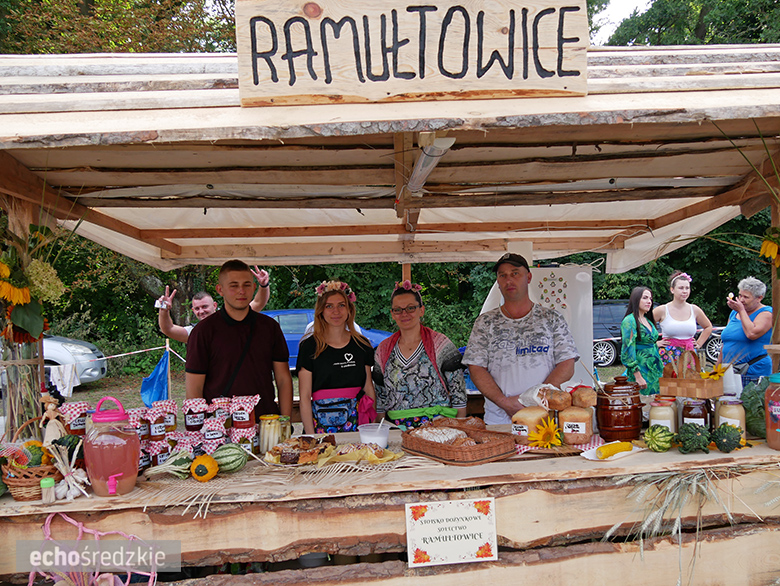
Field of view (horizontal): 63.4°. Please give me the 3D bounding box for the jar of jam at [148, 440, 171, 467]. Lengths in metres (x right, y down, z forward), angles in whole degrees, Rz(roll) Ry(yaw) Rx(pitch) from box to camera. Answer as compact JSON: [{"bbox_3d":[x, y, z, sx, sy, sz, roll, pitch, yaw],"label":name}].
[{"bbox_3d":[-0.871,0.615,2.390,0.087,0.112,0.087,-3,2,-32],"label":"jar of jam"}]

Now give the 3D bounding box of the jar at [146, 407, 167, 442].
[{"bbox_3d":[-0.906,0.514,2.460,0.076,0.118,0.076,-2,1,0],"label":"jar"}]

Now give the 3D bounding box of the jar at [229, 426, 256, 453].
[{"bbox_3d":[-0.590,0.586,2.544,0.095,0.112,0.095,-2,1,-12],"label":"jar"}]

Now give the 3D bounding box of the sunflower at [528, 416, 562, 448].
[{"bbox_3d":[0.582,0.524,2.361,0.125,0.118,0.055,-2,-12,8],"label":"sunflower"}]

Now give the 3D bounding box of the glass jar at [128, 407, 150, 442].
[{"bbox_3d":[-0.958,0.502,2.410,0.090,0.112,0.090,-3,2,-37],"label":"glass jar"}]

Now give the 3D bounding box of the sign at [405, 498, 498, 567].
[{"bbox_3d":[0.206,0.798,2.100,0.297,0.210,0.006,-3,1,-4],"label":"sign"}]

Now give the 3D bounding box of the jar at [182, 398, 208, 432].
[{"bbox_3d":[-0.767,0.482,2.490,0.100,0.118,0.100,-2,1,-14],"label":"jar"}]

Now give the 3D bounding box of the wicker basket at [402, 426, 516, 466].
[{"bbox_3d":[0.247,0.577,2.421,0.325,0.066,0.420,-3,1,-44],"label":"wicker basket"}]

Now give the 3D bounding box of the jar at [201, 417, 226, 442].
[{"bbox_3d":[-0.679,0.523,2.430,0.093,0.085,0.093,-3,2,-16],"label":"jar"}]

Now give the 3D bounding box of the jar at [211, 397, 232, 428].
[{"bbox_3d":[-0.699,0.502,2.620,0.095,0.115,0.095,-3,2,-20],"label":"jar"}]

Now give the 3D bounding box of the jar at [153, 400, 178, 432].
[{"bbox_3d":[-0.889,0.487,2.500,0.100,0.118,0.100,-3,1,-18],"label":"jar"}]

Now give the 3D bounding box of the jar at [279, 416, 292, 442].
[{"bbox_3d":[-0.454,0.582,2.680,0.075,0.117,0.075,-2,1,0],"label":"jar"}]

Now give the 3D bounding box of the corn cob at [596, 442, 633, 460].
[{"bbox_3d":[0.802,0.558,2.235,0.157,0.041,0.041,-3,1,-28],"label":"corn cob"}]

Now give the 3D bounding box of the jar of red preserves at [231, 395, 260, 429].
[{"bbox_3d":[-0.584,0.481,2.550,0.107,0.118,0.105,-2,1,-5],"label":"jar of red preserves"}]

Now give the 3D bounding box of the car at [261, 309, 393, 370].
[{"bbox_3d":[-1.514,1.060,13.000,4.100,1.450,1.720,-2,1,7],"label":"car"}]

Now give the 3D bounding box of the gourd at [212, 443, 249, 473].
[{"bbox_3d":[-0.588,0.606,2.320,0.145,0.105,0.105,-2,1,22],"label":"gourd"}]

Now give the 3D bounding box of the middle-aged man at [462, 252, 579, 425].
[{"bbox_3d":[0.640,0.704,3.098,0.570,1.800,0.360,-2,1,6],"label":"middle-aged man"}]

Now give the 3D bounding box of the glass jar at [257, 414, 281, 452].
[{"bbox_3d":[-0.491,0.578,2.580,0.087,0.140,0.087,-2,1,0],"label":"glass jar"}]

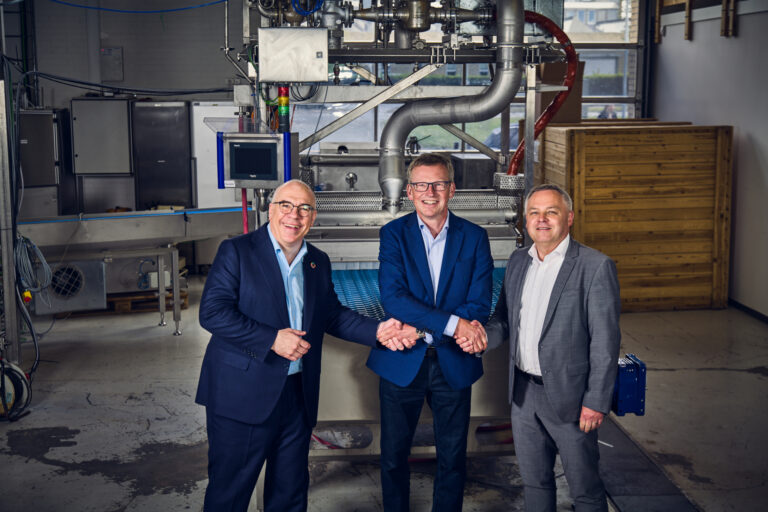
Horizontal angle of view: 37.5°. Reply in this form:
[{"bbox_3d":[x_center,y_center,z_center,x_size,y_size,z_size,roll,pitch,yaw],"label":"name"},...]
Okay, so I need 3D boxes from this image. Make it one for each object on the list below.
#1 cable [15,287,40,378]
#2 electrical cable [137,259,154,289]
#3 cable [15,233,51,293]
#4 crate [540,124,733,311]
[{"bbox_3d":[-2.460,0.525,7.800,0.200,0.600,0.240,-1,9,-5],"label":"cable"},{"bbox_3d":[-2.183,0.170,10.350,0.160,0.280,0.090,-1,9,-5],"label":"electrical cable"},{"bbox_3d":[-2.510,0.055,8.100,0.255,0.410,0.180,-1,9,-5],"label":"cable"},{"bbox_3d":[2.353,-0.378,10.650,1.520,1.680,0.880,-2,9,-5],"label":"crate"}]

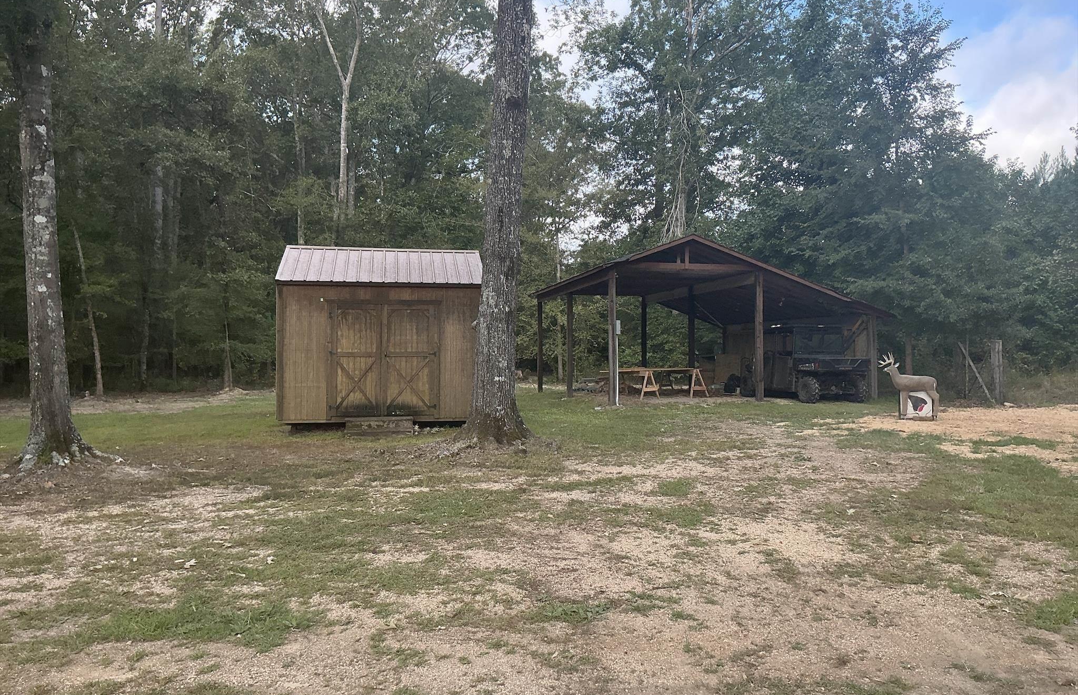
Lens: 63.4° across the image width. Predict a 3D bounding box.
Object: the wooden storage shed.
[{"bbox_3d":[-3.068,-0.321,17.302,3.745,3.350,3.200,0,0,-10],"label":"wooden storage shed"}]

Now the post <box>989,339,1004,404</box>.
[{"bbox_3d":[11.023,0.578,21.000,0.230,1.500,0.210,0,0,18],"label":"post"}]

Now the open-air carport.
[{"bbox_3d":[4.375,-0.652,26.332,7.390,4.139,10.500,0,0,-10],"label":"open-air carport"}]

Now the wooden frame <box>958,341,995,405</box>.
[{"bbox_3d":[10.938,0.621,21.800,0.880,1.560,0.200,0,0,6],"label":"wooden frame"}]

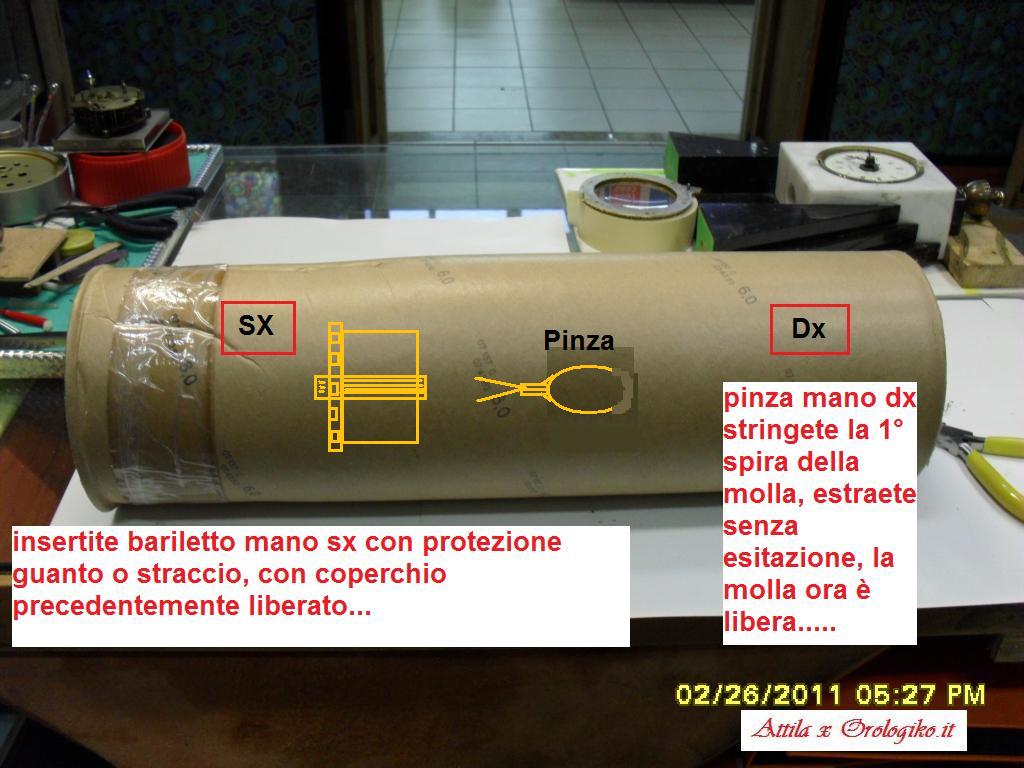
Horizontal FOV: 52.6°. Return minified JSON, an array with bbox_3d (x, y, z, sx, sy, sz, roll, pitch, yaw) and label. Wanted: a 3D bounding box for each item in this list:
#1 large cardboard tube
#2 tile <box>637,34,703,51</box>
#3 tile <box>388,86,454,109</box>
[{"bbox_3d":[-0.001,-0.005,0.610,0.459,0.144,0.144,-1,32,-4],"label":"large cardboard tube"},{"bbox_3d":[0.785,-1.683,5.137,0.304,0.010,0.304,0,32,-3],"label":"tile"},{"bbox_3d":[-0.397,-1.201,4.356,0.307,0.010,0.307,0,32,-3],"label":"tile"}]

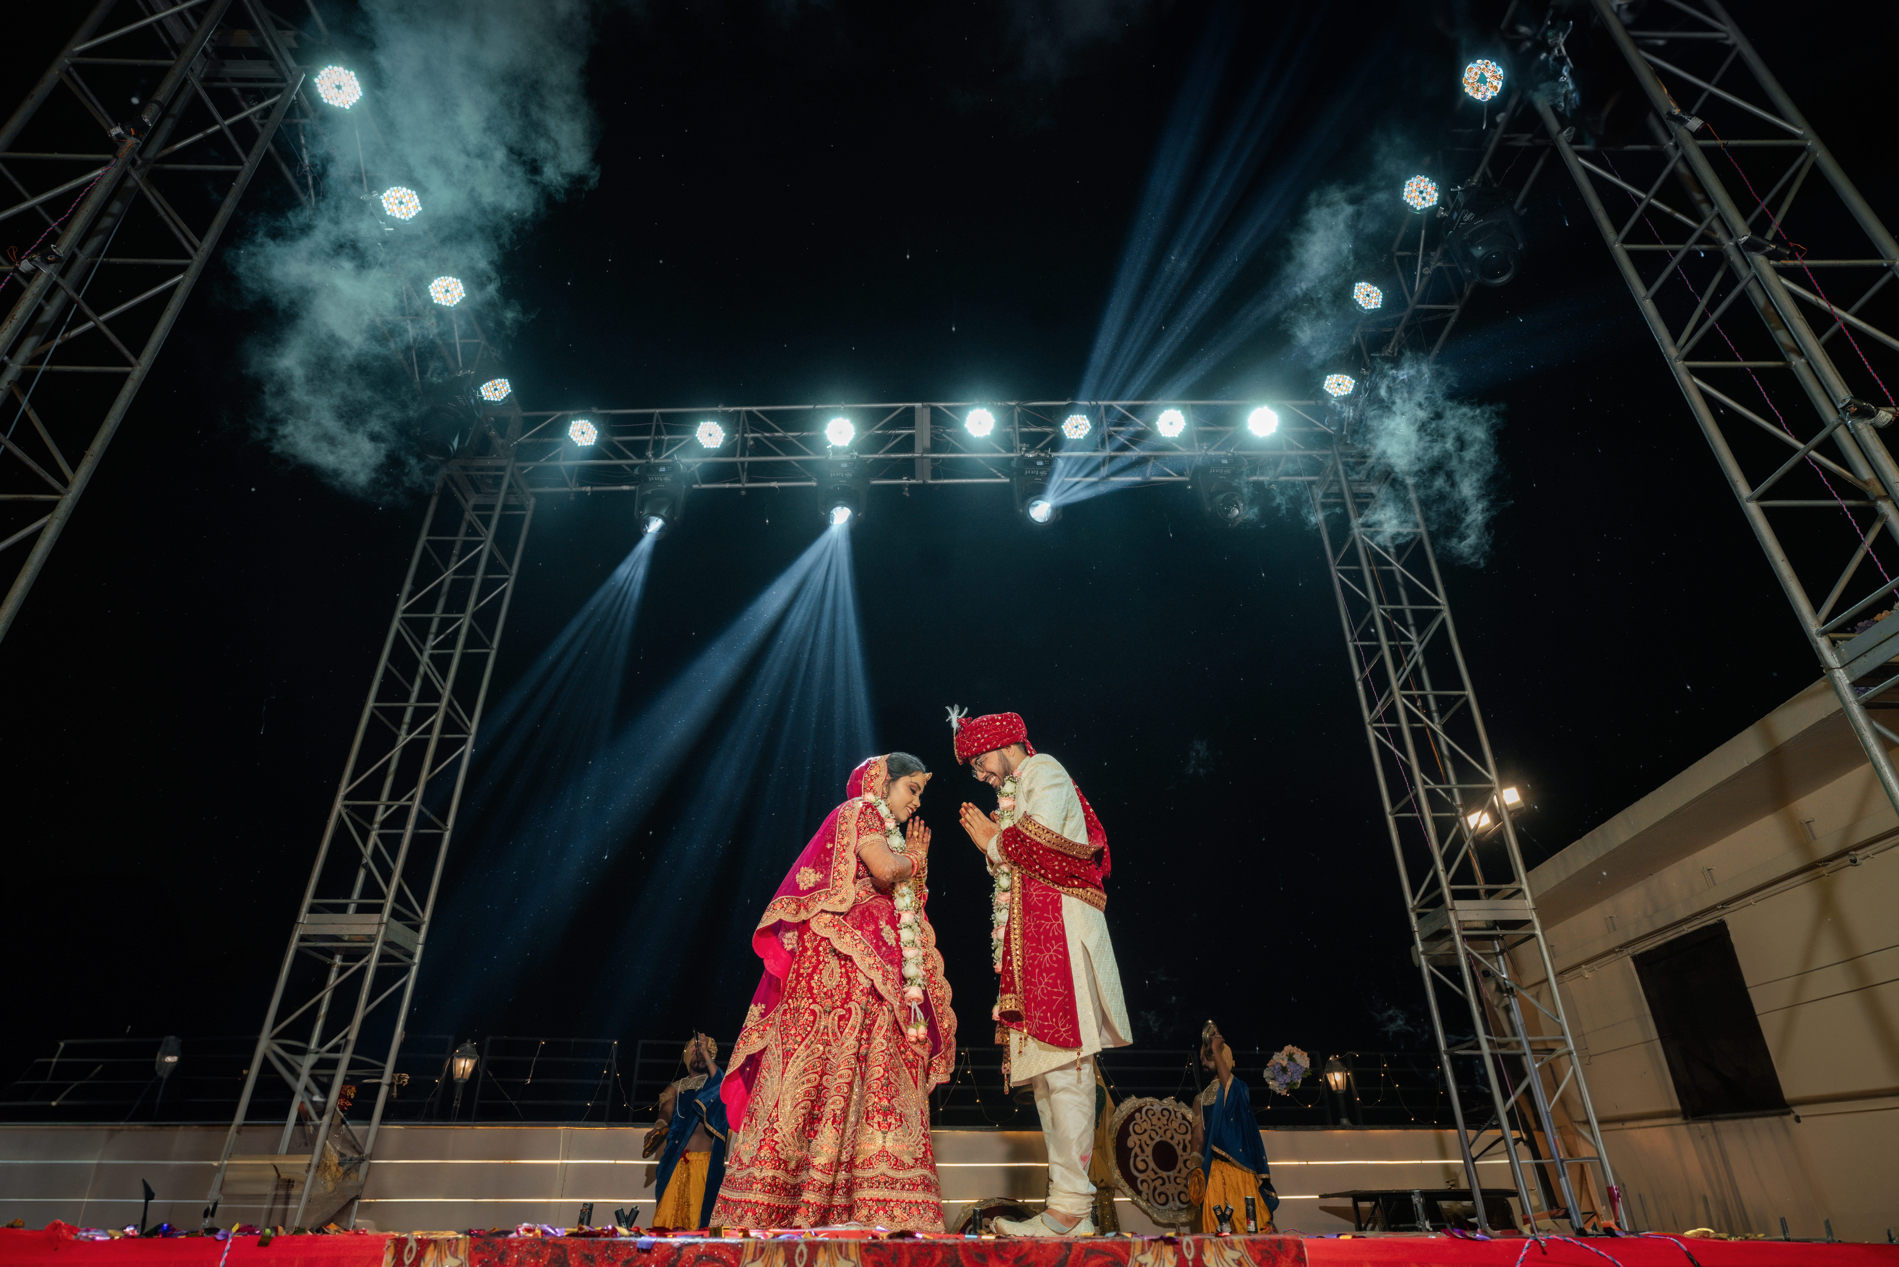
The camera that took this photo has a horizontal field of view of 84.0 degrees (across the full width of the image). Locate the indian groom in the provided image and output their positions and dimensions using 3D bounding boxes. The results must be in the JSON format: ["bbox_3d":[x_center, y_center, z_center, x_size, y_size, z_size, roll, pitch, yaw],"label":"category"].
[{"bbox_3d":[0.305,1.034,3.560,0.560,1.740,0.520,3,-31,-5],"label":"indian groom"}]

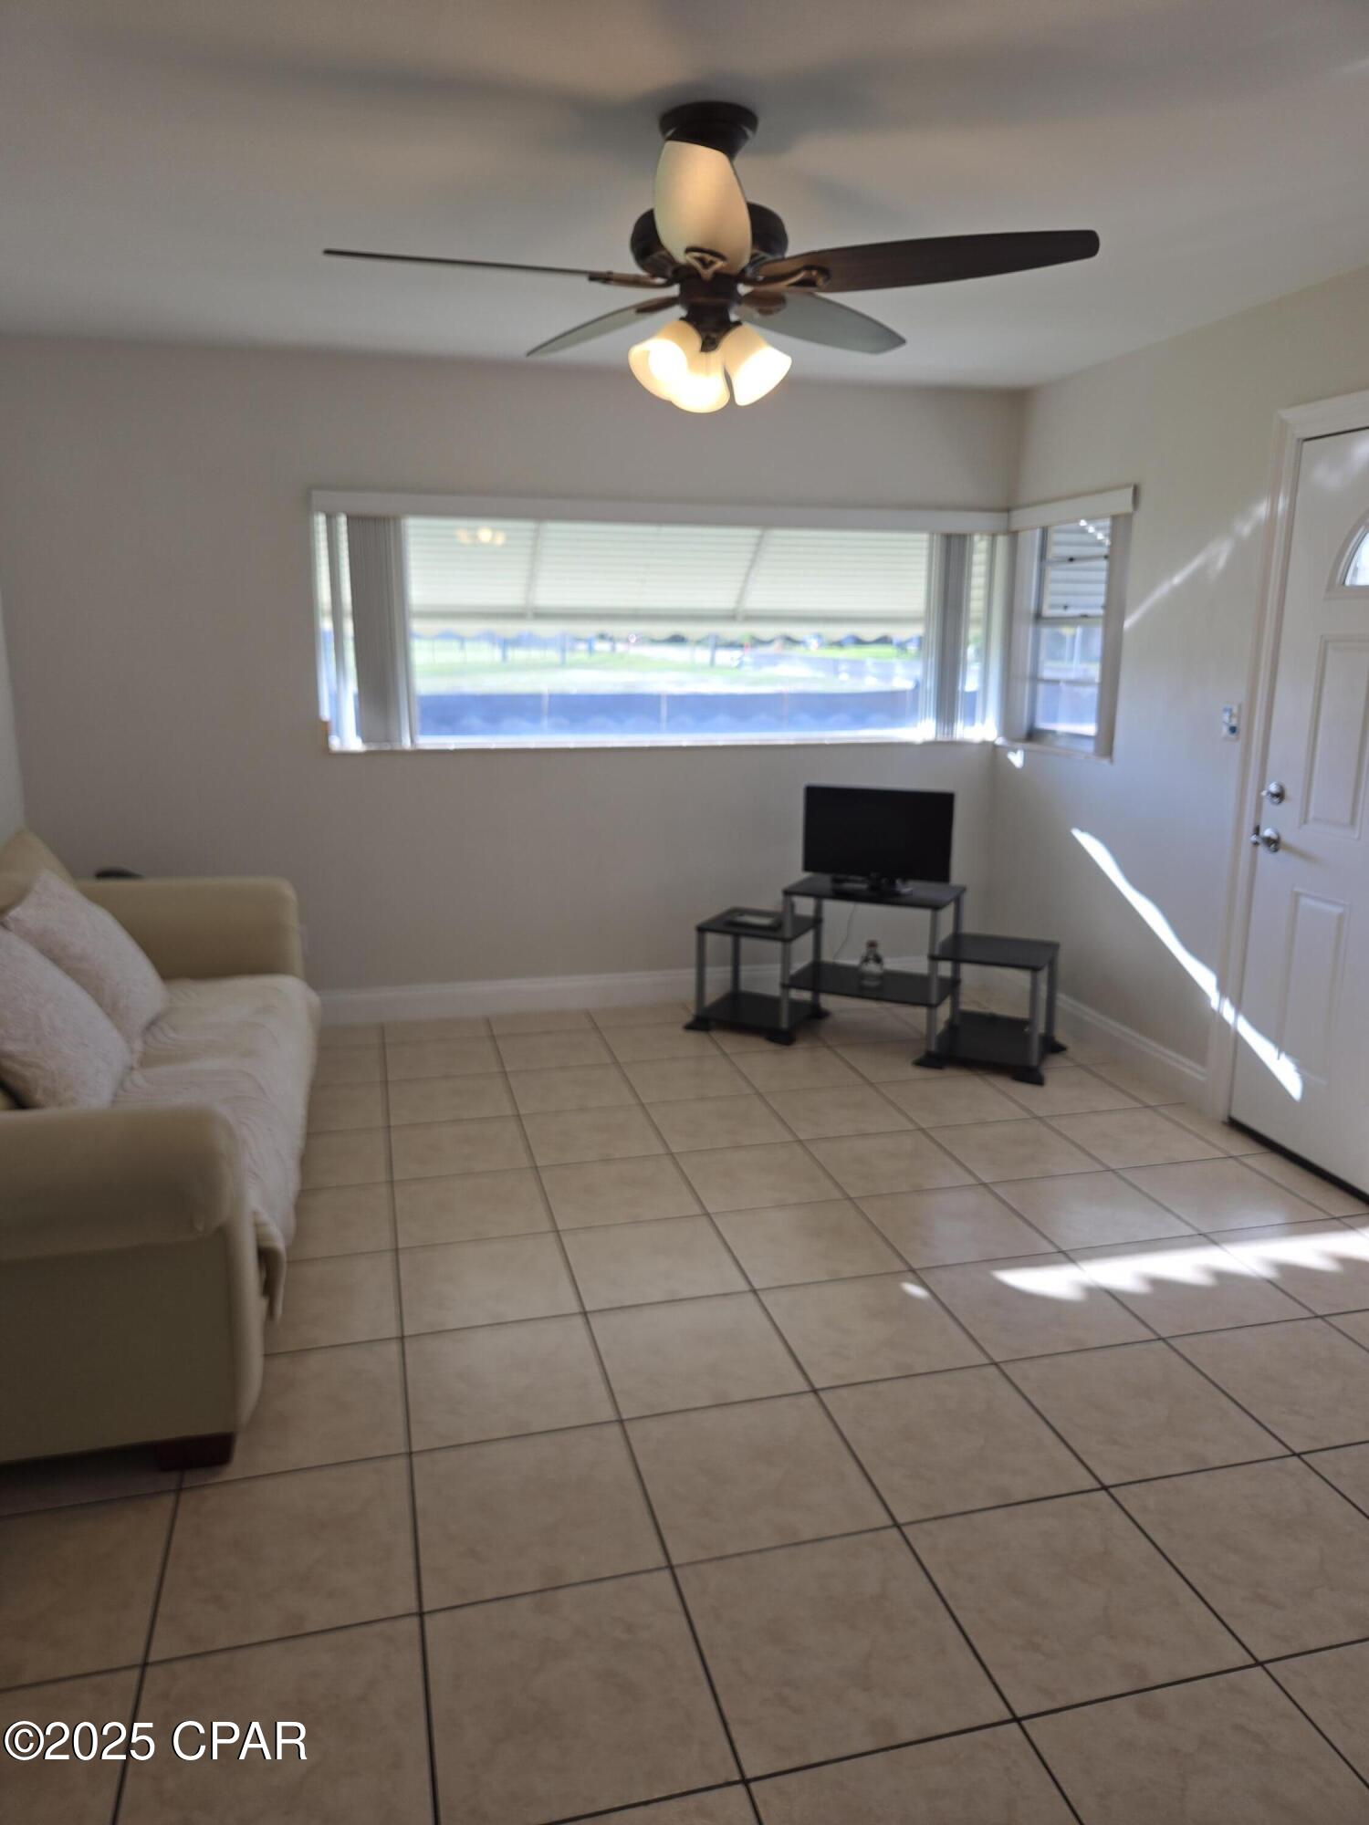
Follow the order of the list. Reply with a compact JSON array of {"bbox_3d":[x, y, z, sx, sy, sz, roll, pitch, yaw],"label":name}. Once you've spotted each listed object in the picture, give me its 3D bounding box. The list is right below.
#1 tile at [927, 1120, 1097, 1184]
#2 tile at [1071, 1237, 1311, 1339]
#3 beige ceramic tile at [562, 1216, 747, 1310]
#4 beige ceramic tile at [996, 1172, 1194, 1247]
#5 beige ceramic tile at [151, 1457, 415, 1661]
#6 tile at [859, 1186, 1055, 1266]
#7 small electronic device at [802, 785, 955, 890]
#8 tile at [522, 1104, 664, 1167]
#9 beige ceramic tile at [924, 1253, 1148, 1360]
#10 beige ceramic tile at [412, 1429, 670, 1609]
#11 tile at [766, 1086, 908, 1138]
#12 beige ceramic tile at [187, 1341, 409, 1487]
[{"bbox_3d":[0.986,0.715,3.639,0.397,0.012,0.397,-3,13,-14],"label":"tile"},{"bbox_3d":[1.184,0.881,2.880,0.390,0.010,0.390,-3,13,-14],"label":"tile"},{"bbox_3d":[-0.078,0.858,2.986,0.396,0.010,0.396,-3,13,-14],"label":"beige ceramic tile"},{"bbox_3d":[1.085,0.797,3.254,0.390,0.010,0.390,-3,13,-14],"label":"beige ceramic tile"},{"bbox_3d":[-0.652,1.058,2.014,0.397,0.012,0.397,-3,13,-14],"label":"beige ceramic tile"},{"bbox_3d":[0.698,0.817,3.163,0.397,0.012,0.397,-3,13,-14],"label":"tile"},{"bbox_3d":[0.719,-0.270,4.507,0.555,0.375,0.130,6,14,22],"label":"small electronic device"},{"bbox_3d":[-0.279,0.688,3.746,0.396,0.010,0.396,-3,13,-14],"label":"tile"},{"bbox_3d":[0.798,0.901,2.785,0.397,0.012,0.397,-3,13,-14],"label":"beige ceramic tile"},{"bbox_3d":[-0.264,1.040,2.112,0.397,0.012,0.397,-3,13,-14],"label":"beige ceramic tile"},{"bbox_3d":[0.498,0.646,3.902,0.390,0.010,0.390,-3,13,-14],"label":"tile"},{"bbox_3d":[-0.756,0.983,2.409,0.396,0.010,0.396,-3,13,-14],"label":"beige ceramic tile"}]

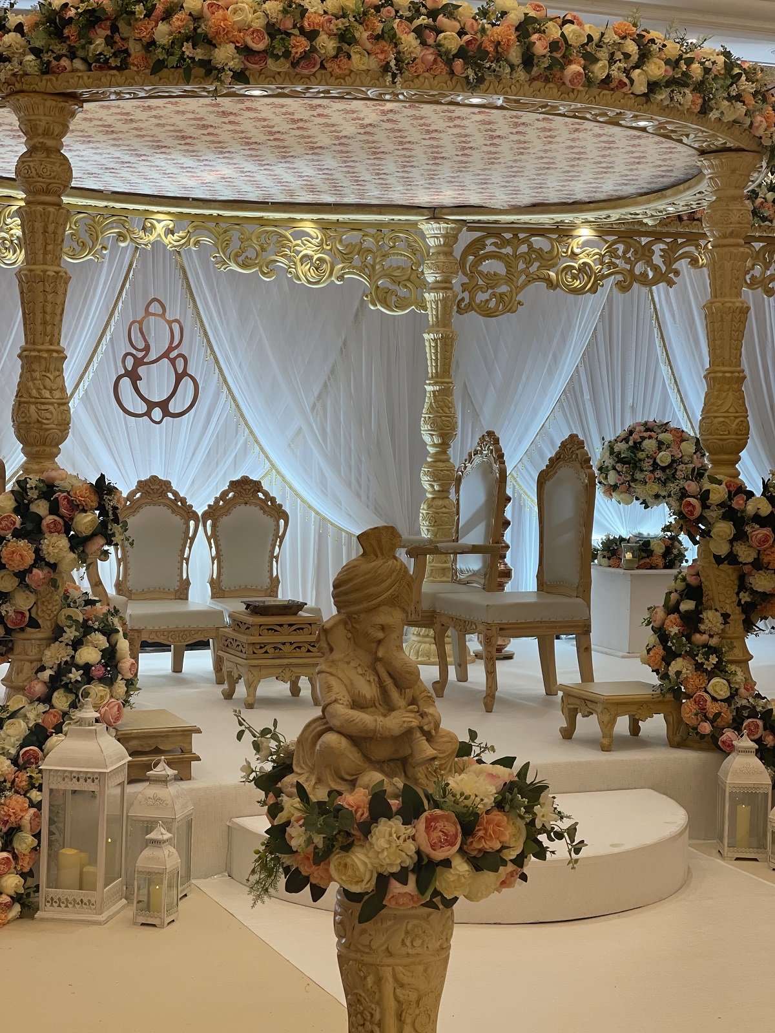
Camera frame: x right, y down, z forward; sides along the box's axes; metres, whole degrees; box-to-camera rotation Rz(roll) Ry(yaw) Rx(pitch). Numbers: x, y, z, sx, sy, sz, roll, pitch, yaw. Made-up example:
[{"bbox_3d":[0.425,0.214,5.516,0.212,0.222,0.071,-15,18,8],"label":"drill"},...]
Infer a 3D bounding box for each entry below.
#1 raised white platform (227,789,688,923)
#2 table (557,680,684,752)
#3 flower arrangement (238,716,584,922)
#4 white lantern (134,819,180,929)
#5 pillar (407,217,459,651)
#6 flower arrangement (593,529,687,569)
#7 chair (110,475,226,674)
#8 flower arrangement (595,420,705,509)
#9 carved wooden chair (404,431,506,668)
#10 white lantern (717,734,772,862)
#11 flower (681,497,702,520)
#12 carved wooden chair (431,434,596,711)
[{"bbox_3d":[0.401,1.248,6.983,1.788,0.212,0.889,-1,3,-22],"label":"raised white platform"},{"bbox_3d":[0.979,0.839,7.998,0.389,0.222,0.389,0,3,-18],"label":"table"},{"bbox_3d":[0.048,0.604,3.889,0.687,0.303,0.606,1,3,0],"label":"flower arrangement"},{"bbox_3d":[-0.779,1.202,6.452,0.121,0.339,0.121,2,3,19],"label":"white lantern"},{"bbox_3d":[0.311,-0.426,10.699,0.394,2.444,0.394,1,3,0],"label":"pillar"},{"bbox_3d":[1.461,0.203,11.137,0.545,0.192,0.505,1,3,0],"label":"flower arrangement"},{"bbox_3d":[-1.138,0.314,9.775,0.515,1.040,0.586,-1,3,-21],"label":"chair"},{"bbox_3d":[1.570,-0.301,11.210,0.626,0.515,0.626,1,3,0],"label":"flower arrangement"},{"bbox_3d":[0.214,0.223,9.531,0.606,1.273,0.566,-1,3,-21],"label":"carved wooden chair"},{"bbox_3d":[1.410,1.092,7.525,0.180,0.483,0.180,1,3,4],"label":"white lantern"},{"bbox_3d":[1.236,-0.031,7.757,0.081,0.089,0.071,2,4,30],"label":"flower"},{"bbox_3d":[0.613,0.255,9.105,0.606,1.262,0.535,-1,3,-21],"label":"carved wooden chair"}]

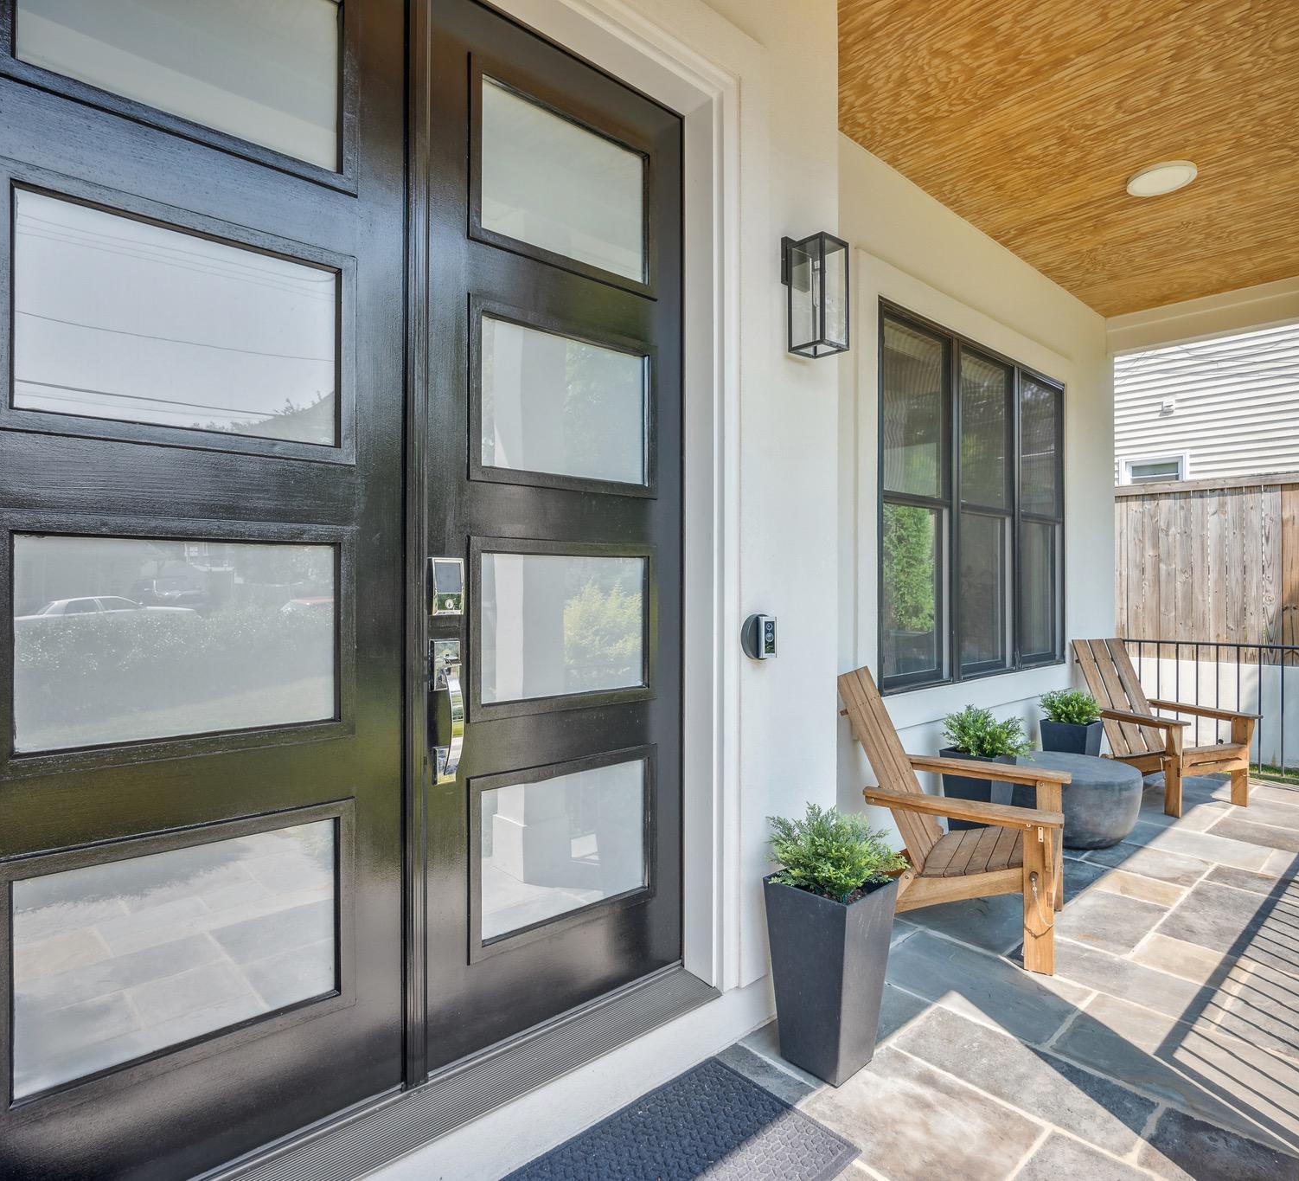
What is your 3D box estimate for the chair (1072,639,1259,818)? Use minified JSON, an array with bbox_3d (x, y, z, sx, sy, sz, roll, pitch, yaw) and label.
[{"bbox_3d":[3.028,0.782,4.501,0.725,0.914,0.860,0,0,-20],"label":"chair"}]

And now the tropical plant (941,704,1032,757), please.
[{"bbox_3d":[1.558,0.655,3.406,0.353,0.242,0.353,0,0,-41],"label":"tropical plant"}]

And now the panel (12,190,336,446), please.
[{"bbox_3d":[-0.833,-0.474,1.355,0.505,0.362,0.020,0,0,-40],"label":"panel"}]

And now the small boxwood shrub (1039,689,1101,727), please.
[{"bbox_3d":[2.440,0.677,4.281,0.300,0.205,0.295,0,0,-40],"label":"small boxwood shrub"}]

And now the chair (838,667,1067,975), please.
[{"bbox_3d":[1.107,0.783,2.821,0.860,0.914,0.725,0,0,32],"label":"chair"}]

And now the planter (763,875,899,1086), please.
[{"bbox_3d":[0.470,0.988,1.929,0.248,0.472,0.250,0,0,-41],"label":"planter"}]

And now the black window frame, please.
[{"bbox_3d":[1.780,-0.414,3.913,2.082,1.721,0.081,0,0,-41],"label":"black window frame"}]

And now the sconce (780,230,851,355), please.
[{"bbox_3d":[0.474,-0.842,2.141,0.121,0.303,0.164,0,0,-40],"label":"sconce"}]

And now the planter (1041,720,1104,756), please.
[{"bbox_3d":[2.424,0.984,4.247,0.248,0.469,0.248,0,0,-41],"label":"planter"}]

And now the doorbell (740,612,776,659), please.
[{"bbox_3d":[0.318,0.129,2.040,0.128,0.128,0.050,0,0,-41],"label":"doorbell"}]

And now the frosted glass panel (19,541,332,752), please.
[{"bbox_3d":[-0.823,0.085,1.332,0.491,0.349,0.020,0,0,-41],"label":"frosted glass panel"}]

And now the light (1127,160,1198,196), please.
[{"bbox_3d":[2.318,-1.849,3.337,0.255,0.030,0.255,0,0,-41],"label":"light"}]

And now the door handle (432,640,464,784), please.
[{"bbox_3d":[-0.437,0.270,1.629,0.062,0.318,0.074,0,0,-40],"label":"door handle"}]

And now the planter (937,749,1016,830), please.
[{"bbox_3d":[1.540,0.986,3.436,0.246,0.468,0.246,0,0,-41],"label":"planter"}]

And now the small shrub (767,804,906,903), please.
[{"bbox_3d":[0.492,0.670,1.951,0.335,0.215,0.325,0,0,0],"label":"small shrub"}]

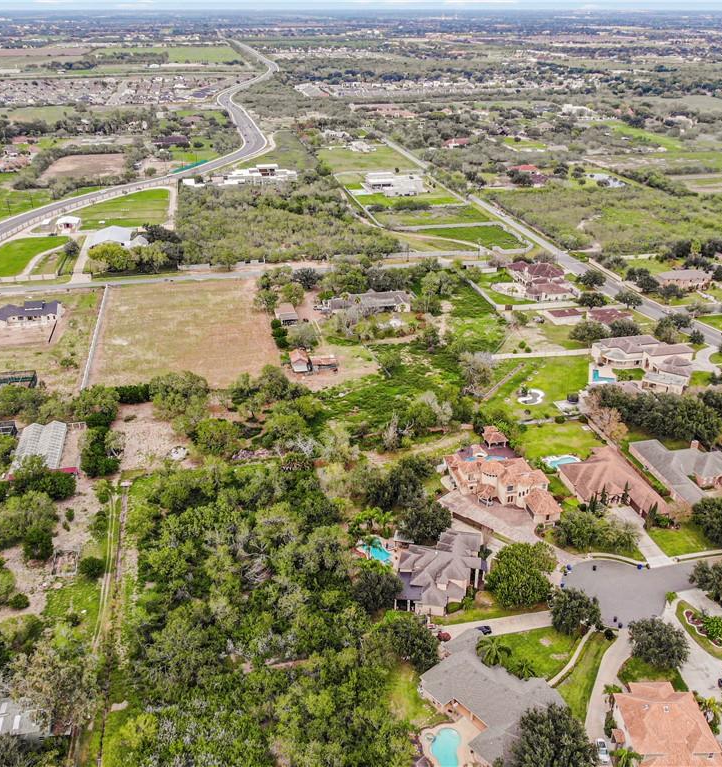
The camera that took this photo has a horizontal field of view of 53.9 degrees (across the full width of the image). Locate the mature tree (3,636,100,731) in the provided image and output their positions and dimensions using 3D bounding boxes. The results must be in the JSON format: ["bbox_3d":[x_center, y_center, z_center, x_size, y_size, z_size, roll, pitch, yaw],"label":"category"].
[{"bbox_3d":[-60.360,60.164,139.859,17.000,16.500,17.000,0,28,0],"label":"mature tree"}]

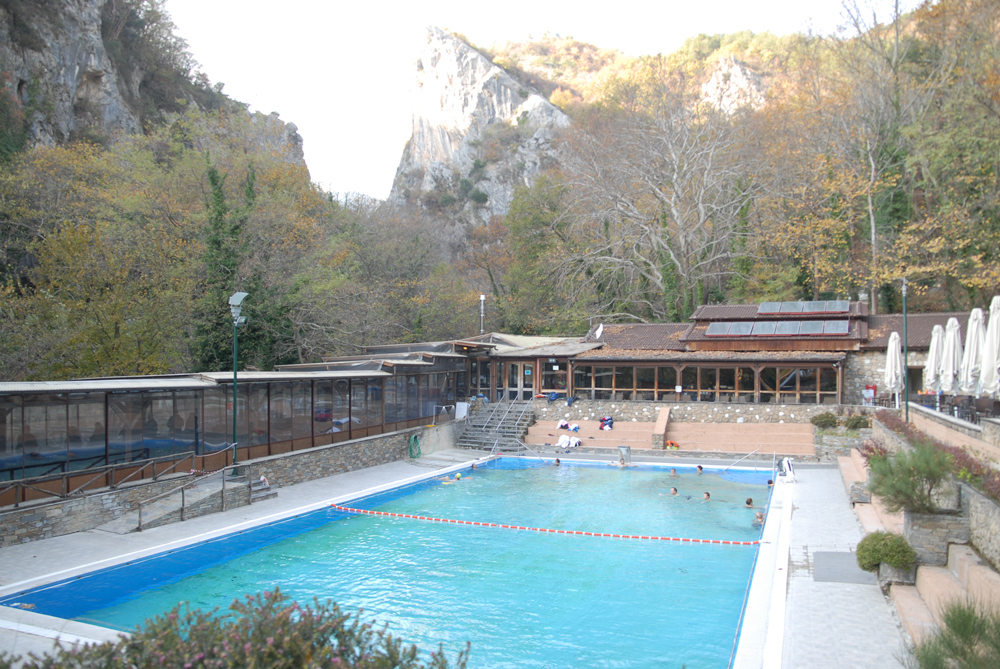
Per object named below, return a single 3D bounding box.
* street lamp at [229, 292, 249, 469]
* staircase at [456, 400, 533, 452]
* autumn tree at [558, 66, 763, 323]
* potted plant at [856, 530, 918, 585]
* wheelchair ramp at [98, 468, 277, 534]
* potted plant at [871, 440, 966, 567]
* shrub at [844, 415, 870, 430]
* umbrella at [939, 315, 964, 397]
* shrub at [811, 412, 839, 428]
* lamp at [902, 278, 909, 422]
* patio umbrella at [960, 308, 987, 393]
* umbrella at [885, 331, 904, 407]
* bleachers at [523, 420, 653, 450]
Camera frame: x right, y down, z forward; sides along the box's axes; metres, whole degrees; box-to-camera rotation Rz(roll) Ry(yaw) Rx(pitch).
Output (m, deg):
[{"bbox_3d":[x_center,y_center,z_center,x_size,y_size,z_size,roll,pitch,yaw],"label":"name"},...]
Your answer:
[{"bbox_3d":[-8.199,1.522,21.735,0.450,5.690,0.420,-1,-4,23],"label":"street lamp"},{"bbox_3d":[-0.093,5.050,39.011,3.500,2.350,3.900,-1,-4,23],"label":"staircase"},{"bbox_3d":[13.407,-10.783,57.000,16.200,23.333,14.000,-1,-4,23],"label":"autumn tree"},{"bbox_3d":[7.064,3.994,12.668,0.950,0.800,0.950,-1,-4,23],"label":"potted plant"},{"bbox_3d":[-9.223,4.744,21.034,1.476,1.230,5.863,-2,-4,23],"label":"wheelchair ramp"},{"bbox_3d":[6.605,2.647,11.122,1.270,1.800,1.100,-1,-4,23],"label":"potted plant"},{"bbox_3d":[16.736,4.146,32.567,1.040,0.640,0.950,-1,-4,23],"label":"shrub"},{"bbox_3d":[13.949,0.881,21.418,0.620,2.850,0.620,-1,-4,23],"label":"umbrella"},{"bbox_3d":[14.277,3.770,30.541,1.100,0.660,0.950,-1,-4,23],"label":"shrub"},{"bbox_3d":[17.182,0.792,29.405,0.400,6.150,0.330,-1,-4,23],"label":"lamp"},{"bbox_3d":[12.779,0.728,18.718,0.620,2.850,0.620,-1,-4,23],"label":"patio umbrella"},{"bbox_3d":[19.357,1.762,34.082,0.820,3.750,0.820,-1,-4,23],"label":"umbrella"},{"bbox_3d":[4.875,5.303,36.614,6.847,1.291,2.050,-2,-4,23],"label":"bleachers"}]

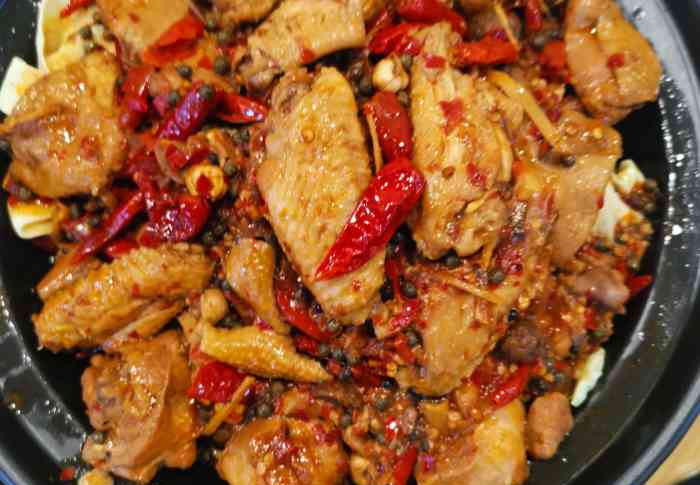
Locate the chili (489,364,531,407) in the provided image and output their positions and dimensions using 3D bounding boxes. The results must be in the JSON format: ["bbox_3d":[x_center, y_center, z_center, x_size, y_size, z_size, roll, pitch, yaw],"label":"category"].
[{"bbox_3d":[0.059,0.053,0.268,0.007,0.010,0.020,44,86,10],"label":"chili"}]

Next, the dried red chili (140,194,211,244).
[{"bbox_3d":[-0.069,-0.009,0.288,0.028,0.013,0.017,-20,79,0],"label":"dried red chili"}]

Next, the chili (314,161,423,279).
[{"bbox_3d":[0.007,-0.008,0.246,0.014,0.013,0.052,40,86,9],"label":"chili"}]

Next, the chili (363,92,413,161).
[{"bbox_3d":[0.014,-0.043,0.277,0.015,0.012,0.030,-17,80,0],"label":"chili"}]

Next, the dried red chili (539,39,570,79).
[{"bbox_3d":[0.081,-0.072,0.288,0.011,0.009,0.019,-7,80,2],"label":"dried red chili"}]

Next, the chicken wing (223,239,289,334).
[{"bbox_3d":[-0.033,0.016,0.275,0.016,0.017,0.040,-22,80,-1],"label":"chicken wing"}]

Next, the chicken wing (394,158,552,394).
[{"bbox_3d":[0.049,0.014,0.279,0.037,0.024,0.094,29,83,8],"label":"chicken wing"}]

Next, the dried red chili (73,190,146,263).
[{"bbox_3d":[-0.092,-0.006,0.279,0.006,0.009,0.036,42,85,9],"label":"dried red chili"}]

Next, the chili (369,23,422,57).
[{"bbox_3d":[0.016,-0.075,0.269,0.022,0.010,0.010,-24,80,0],"label":"chili"}]

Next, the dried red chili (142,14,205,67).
[{"bbox_3d":[-0.067,-0.076,0.276,0.025,0.009,0.011,-39,80,-2],"label":"dried red chili"}]

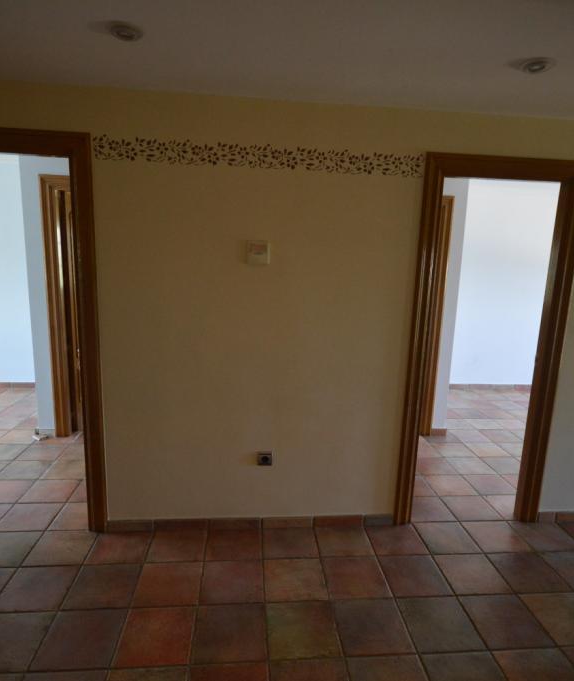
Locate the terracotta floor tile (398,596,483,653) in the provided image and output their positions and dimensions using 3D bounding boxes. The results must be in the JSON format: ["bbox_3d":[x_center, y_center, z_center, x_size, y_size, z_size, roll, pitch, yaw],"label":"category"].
[{"bbox_3d":[0.687,1.285,1.937,0.305,0.012,0.287,1,11,-5],"label":"terracotta floor tile"}]

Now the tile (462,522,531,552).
[{"bbox_3d":[1.263,1.192,2.578,0.302,0.012,0.291,1,10,-5],"label":"tile"}]

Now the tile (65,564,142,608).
[{"bbox_3d":[-0.890,1.204,2.087,0.302,0.012,0.291,1,10,-5],"label":"tile"}]

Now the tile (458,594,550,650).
[{"bbox_3d":[0.995,1.282,1.952,0.304,0.010,0.288,1,11,-5],"label":"tile"}]

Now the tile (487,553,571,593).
[{"bbox_3d":[1.287,1.245,2.284,0.302,0.012,0.291,1,10,-5],"label":"tile"}]

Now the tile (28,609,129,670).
[{"bbox_3d":[-0.857,1.249,1.787,0.304,0.010,0.288,1,11,-5],"label":"tile"}]

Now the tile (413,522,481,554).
[{"bbox_3d":[0.938,1.162,2.504,0.299,0.012,0.280,1,11,-5],"label":"tile"}]

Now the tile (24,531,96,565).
[{"bbox_3d":[-1.226,1.143,2.350,0.305,0.012,0.287,1,11,-5],"label":"tile"}]

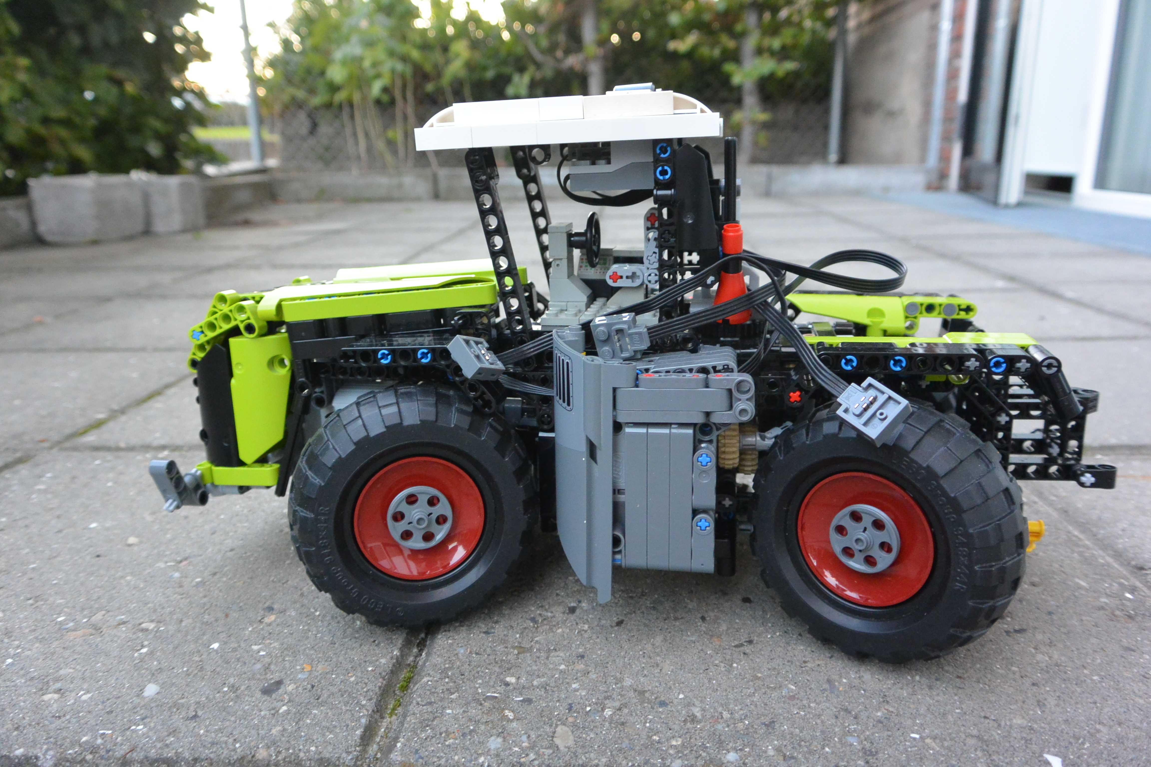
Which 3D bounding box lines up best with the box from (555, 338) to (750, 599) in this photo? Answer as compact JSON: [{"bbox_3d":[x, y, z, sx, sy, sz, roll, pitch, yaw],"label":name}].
[{"bbox_3d":[0.025,0.029,0.320,0.077,0.087,0.052,1,16,10],"label":"box"}]

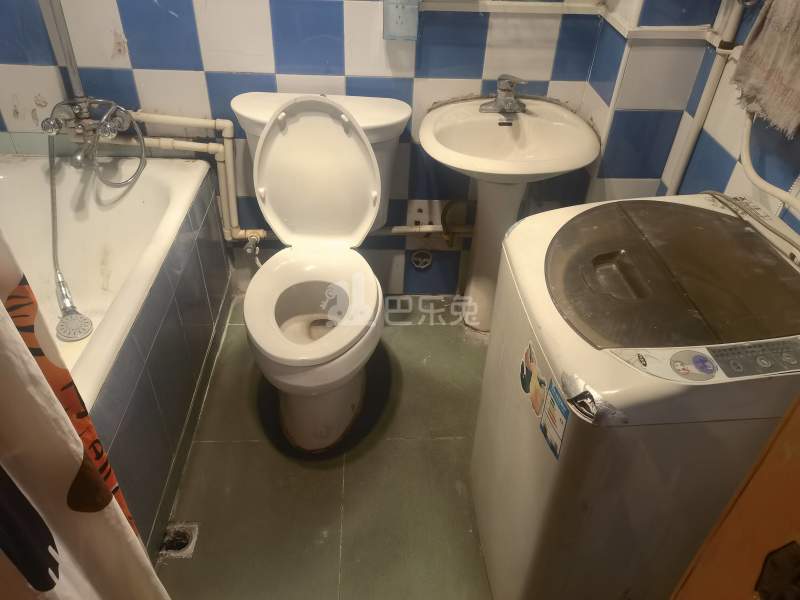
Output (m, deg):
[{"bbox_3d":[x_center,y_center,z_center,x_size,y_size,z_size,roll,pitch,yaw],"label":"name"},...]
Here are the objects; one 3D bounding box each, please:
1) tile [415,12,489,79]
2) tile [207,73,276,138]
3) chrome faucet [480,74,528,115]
[{"bbox_3d":[0.146,-0.723,1.757,0.200,0.195,0.012,0,38,-3],"label":"tile"},{"bbox_3d":[-0.461,-0.572,1.844,0.200,0.200,0.012,0,38,-3],"label":"tile"},{"bbox_3d":[0.300,-0.570,1.744,0.138,0.103,0.127,0,38,-3],"label":"chrome faucet"}]

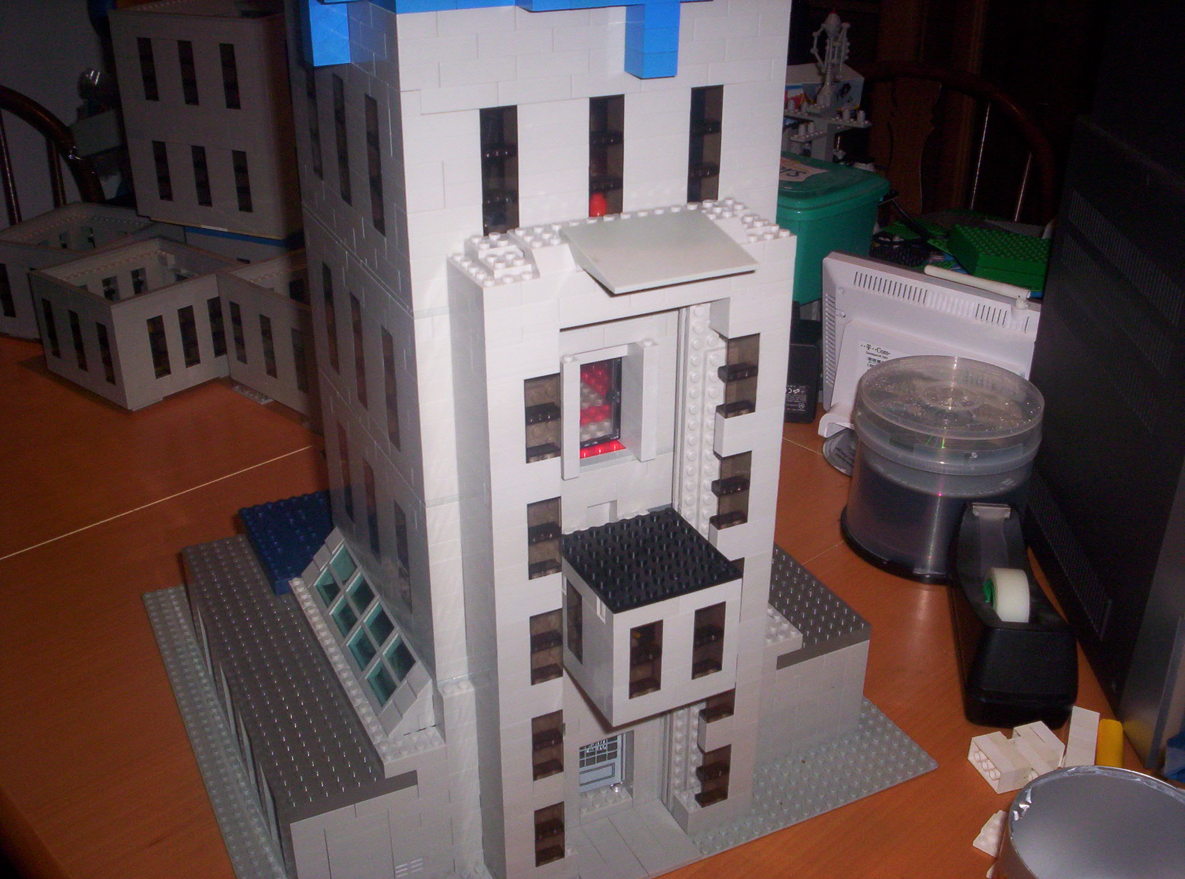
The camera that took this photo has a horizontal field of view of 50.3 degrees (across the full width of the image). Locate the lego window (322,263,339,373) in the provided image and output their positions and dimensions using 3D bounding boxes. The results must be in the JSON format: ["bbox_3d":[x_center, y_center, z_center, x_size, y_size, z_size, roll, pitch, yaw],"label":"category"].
[{"bbox_3d":[-0.130,-0.063,0.650,0.008,0.058,0.016,-13,30,-23],"label":"lego window"}]

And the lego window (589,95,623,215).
[{"bbox_3d":[0.004,-0.116,0.532,0.016,0.058,0.008,-13,30,-23],"label":"lego window"}]

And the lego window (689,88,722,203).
[{"bbox_3d":[0.047,-0.126,0.551,0.016,0.058,0.008,-13,30,-23],"label":"lego window"}]

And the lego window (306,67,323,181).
[{"bbox_3d":[-0.130,-0.155,0.603,0.008,0.058,0.016,-13,30,-24],"label":"lego window"}]

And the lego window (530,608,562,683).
[{"bbox_3d":[-0.022,0.093,0.575,0.016,0.038,0.008,-13,30,-24],"label":"lego window"}]

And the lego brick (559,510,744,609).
[{"bbox_3d":[0.024,0.053,0.572,0.064,0.005,0.064,-13,30,-23],"label":"lego brick"}]

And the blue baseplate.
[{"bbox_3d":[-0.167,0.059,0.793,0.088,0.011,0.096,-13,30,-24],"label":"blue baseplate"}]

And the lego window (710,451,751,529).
[{"bbox_3d":[0.064,0.022,0.586,0.016,0.038,0.008,-12,30,-23],"label":"lego window"}]

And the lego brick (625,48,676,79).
[{"bbox_3d":[0.024,-0.153,0.509,0.016,0.010,0.016,-13,30,-24],"label":"lego brick"}]

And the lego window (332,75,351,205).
[{"bbox_3d":[-0.108,-0.134,0.566,0.008,0.058,0.016,-12,30,-23],"label":"lego window"}]

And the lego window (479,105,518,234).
[{"bbox_3d":[-0.039,-0.107,0.513,0.016,0.058,0.008,-13,30,-24],"label":"lego window"}]

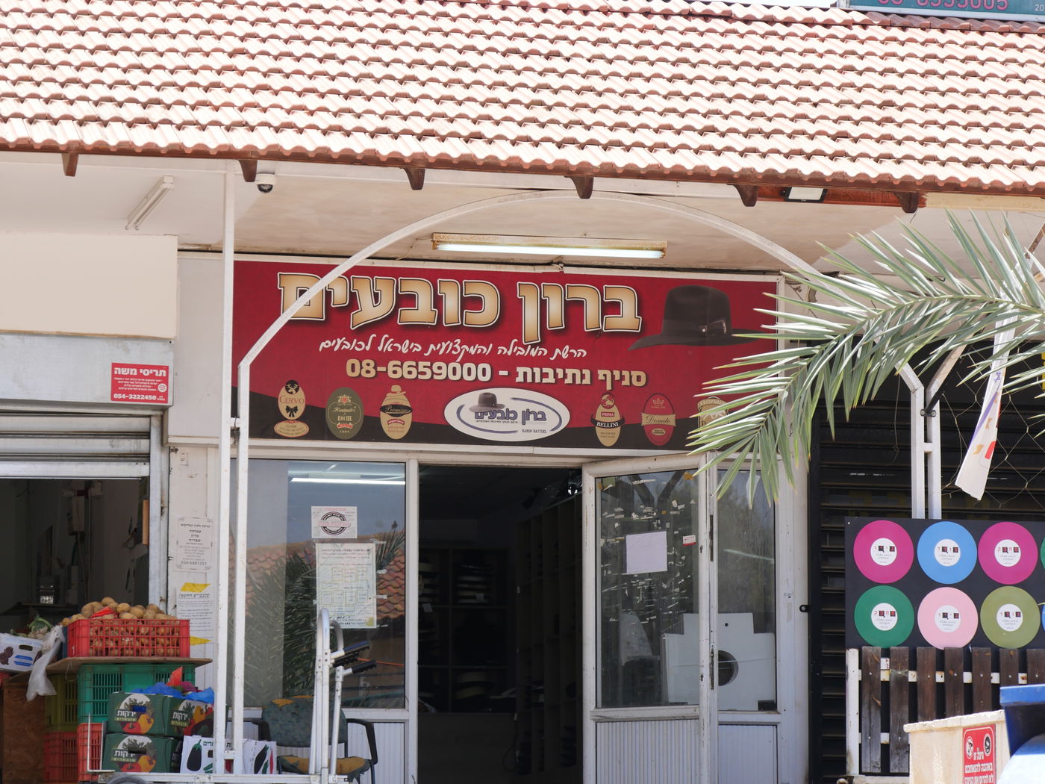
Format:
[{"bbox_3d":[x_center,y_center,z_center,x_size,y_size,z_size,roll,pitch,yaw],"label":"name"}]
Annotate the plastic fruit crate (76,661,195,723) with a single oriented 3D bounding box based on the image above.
[{"bbox_3d":[-1.978,1.545,19.955,0.580,0.295,0.390,2,-8,-13],"label":"plastic fruit crate"}]

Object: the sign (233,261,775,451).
[{"bbox_3d":[-0.099,-0.179,20.754,2.950,0.960,0.070,2,-8,-13],"label":"sign"}]

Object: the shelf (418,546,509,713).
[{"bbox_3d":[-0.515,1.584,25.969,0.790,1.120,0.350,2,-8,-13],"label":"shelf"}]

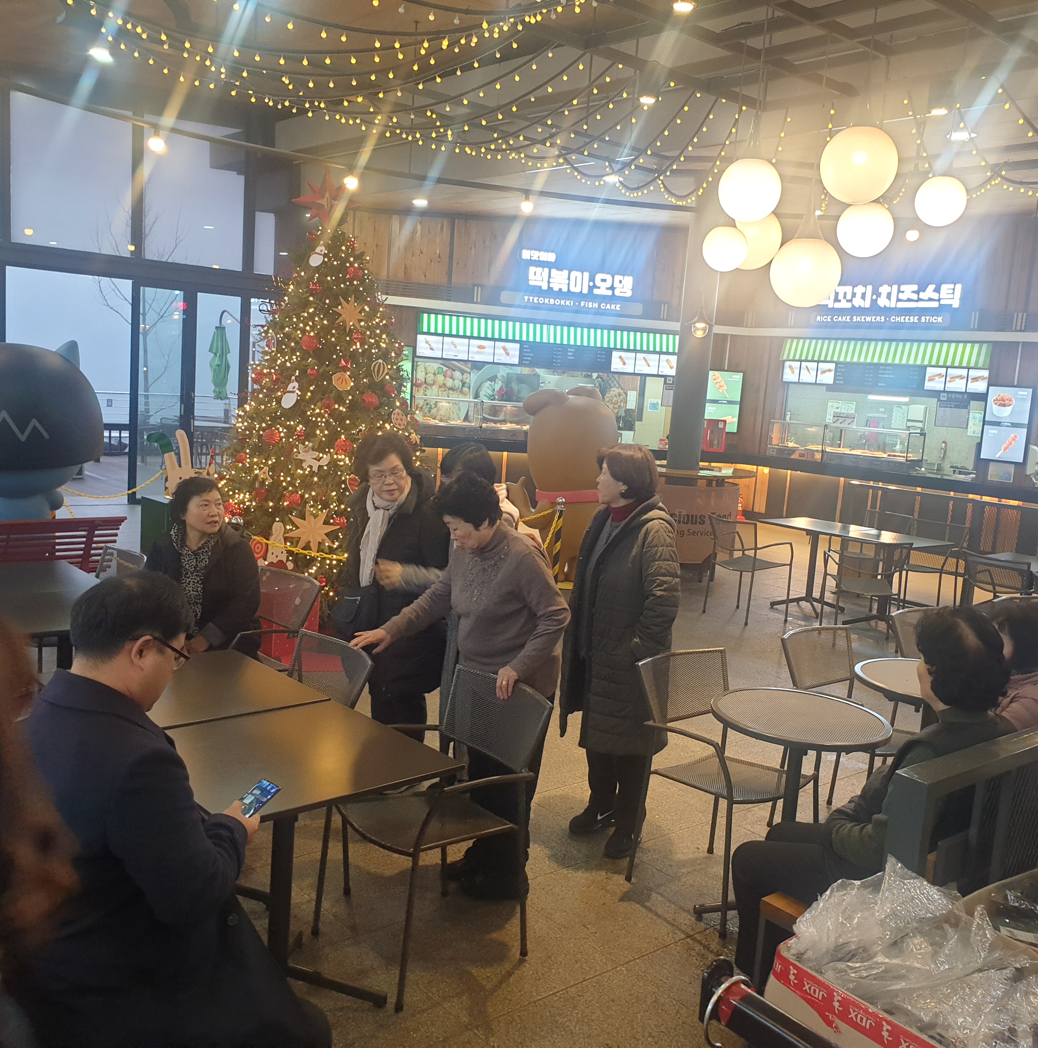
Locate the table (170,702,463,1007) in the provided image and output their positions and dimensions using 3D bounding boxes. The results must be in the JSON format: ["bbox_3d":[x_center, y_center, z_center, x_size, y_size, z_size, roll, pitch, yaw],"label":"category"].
[{"bbox_3d":[-0.671,1.003,3.002,0.705,0.730,0.690,-3,11,-42],"label":"table"}]

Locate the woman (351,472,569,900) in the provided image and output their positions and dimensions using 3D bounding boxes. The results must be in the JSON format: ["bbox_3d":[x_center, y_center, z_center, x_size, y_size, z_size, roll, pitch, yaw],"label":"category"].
[{"bbox_3d":[-0.170,0.562,3.541,0.580,1.460,0.540,-1,9,-32],"label":"woman"}]

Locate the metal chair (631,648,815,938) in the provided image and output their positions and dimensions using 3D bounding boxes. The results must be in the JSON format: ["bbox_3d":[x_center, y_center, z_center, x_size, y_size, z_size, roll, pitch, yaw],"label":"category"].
[{"bbox_3d":[0.743,0.936,3.832,0.550,0.835,0.560,-2,10,-39],"label":"metal chair"}]

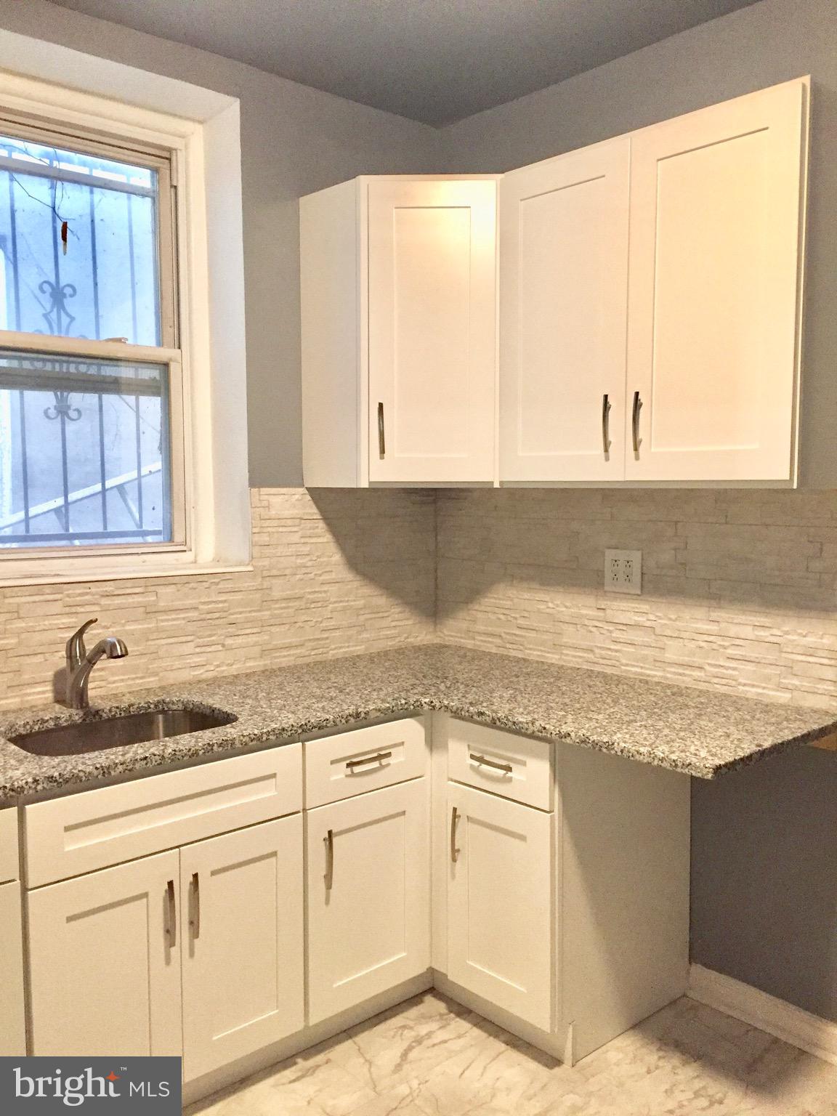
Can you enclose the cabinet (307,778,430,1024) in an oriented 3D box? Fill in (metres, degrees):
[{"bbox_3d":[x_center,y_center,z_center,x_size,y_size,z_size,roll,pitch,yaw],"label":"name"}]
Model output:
[{"bbox_3d":[-0.315,0.893,2.706,0.413,0.557,0.585,-4,5,-43],"label":"cabinet"}]

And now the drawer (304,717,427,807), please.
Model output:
[{"bbox_3d":[-0.289,0.526,2.647,0.408,0.172,0.495,-4,5,-43],"label":"drawer"}]

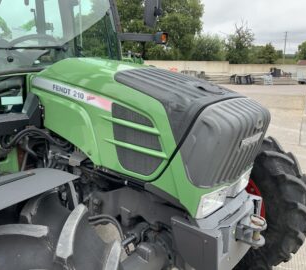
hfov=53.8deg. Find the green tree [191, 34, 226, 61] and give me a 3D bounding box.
[{"bbox_3d":[7.011,-10.188,38.694,4.295,5.155,4.295,2,14,10],"label":"green tree"}]

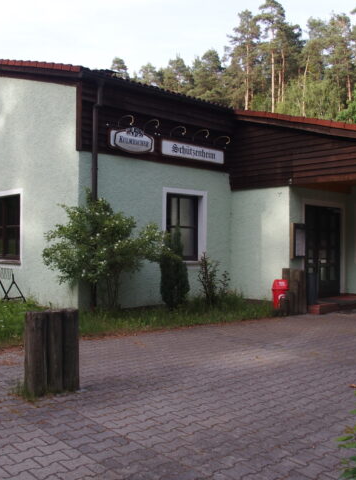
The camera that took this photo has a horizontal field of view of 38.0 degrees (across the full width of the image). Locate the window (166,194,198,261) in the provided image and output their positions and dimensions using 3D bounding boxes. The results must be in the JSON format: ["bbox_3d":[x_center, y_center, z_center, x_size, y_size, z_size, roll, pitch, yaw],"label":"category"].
[{"bbox_3d":[0.084,-0.229,11.523,1.073,1.419,0.100,1,-1,-43],"label":"window"}]

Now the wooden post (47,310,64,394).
[{"bbox_3d":[-1.121,1.004,4.680,0.175,0.714,0.175,0,0,0],"label":"wooden post"}]

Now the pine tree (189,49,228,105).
[{"bbox_3d":[3.240,-9.294,55.000,4.500,21.889,4.500,0,0,0],"label":"pine tree"}]

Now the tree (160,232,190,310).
[{"bbox_3d":[-0.061,0.571,10.550,0.600,1.732,0.580,0,-1,0],"label":"tree"}]

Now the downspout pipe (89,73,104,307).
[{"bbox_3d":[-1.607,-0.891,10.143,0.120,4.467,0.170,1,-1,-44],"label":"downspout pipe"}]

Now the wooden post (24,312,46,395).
[{"bbox_3d":[-1.256,1.002,4.580,0.180,0.729,0.180,0,0,0],"label":"wooden post"}]

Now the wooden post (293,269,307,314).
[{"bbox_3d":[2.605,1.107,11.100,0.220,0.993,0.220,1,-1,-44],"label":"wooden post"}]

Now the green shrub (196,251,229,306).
[{"bbox_3d":[0.775,0.873,11.300,0.680,1.200,0.600,1,-1,-44],"label":"green shrub"}]

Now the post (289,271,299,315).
[{"bbox_3d":[2.427,1.086,10.850,0.180,0.904,0.180,0,0,0],"label":"post"}]

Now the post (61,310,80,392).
[{"bbox_3d":[-1.007,1.031,4.870,0.180,0.755,0.180,0,-1,0],"label":"post"}]

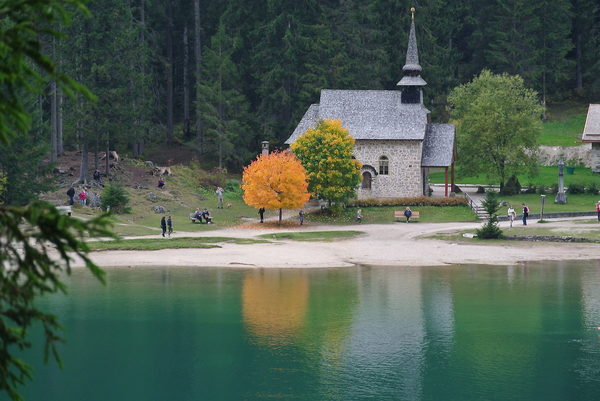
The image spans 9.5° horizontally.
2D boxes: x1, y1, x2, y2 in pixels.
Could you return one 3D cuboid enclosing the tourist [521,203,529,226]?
[{"bbox_3d":[17.909,1.139,287.000,0.500,1.720,0.520,0,1,-6],"label":"tourist"}]

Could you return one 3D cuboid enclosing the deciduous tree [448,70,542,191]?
[{"bbox_3d":[16.443,-5.846,303.000,7.700,9.880,7.700,0,4,0],"label":"deciduous tree"}]

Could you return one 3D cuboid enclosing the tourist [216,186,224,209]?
[{"bbox_3d":[-6.378,-0.209,289.000,0.620,1.730,0.480,0,4,-2],"label":"tourist"}]

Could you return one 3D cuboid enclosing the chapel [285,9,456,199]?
[{"bbox_3d":[5.857,-8.065,298.000,13.700,15.200,7.000,1,4,7],"label":"chapel"}]

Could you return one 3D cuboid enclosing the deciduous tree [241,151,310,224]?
[{"bbox_3d":[-1.833,-1.014,281.000,5.200,5.570,5.200,0,4,0],"label":"deciduous tree"}]

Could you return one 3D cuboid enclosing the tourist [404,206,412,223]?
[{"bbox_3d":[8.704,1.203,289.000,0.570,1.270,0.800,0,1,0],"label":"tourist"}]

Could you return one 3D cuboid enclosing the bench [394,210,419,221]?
[{"bbox_3d":[8.376,1.252,282.000,1.880,0.820,0.620,0,4,0],"label":"bench"}]

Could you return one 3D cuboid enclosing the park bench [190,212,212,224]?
[{"bbox_3d":[-7.982,1.412,289.000,1.850,0.850,0.650,-1,2,-25],"label":"park bench"}]

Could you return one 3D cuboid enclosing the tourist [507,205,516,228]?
[{"bbox_3d":[16.497,1.248,281.000,0.620,1.770,0.480,1,4,8],"label":"tourist"}]

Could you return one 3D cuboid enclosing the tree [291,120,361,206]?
[{"bbox_3d":[2.192,-2.978,298.000,5.800,7.400,5.600,0,1,0],"label":"tree"}]

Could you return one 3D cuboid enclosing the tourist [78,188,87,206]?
[{"bbox_3d":[-18.854,-0.278,313.000,0.420,1.600,0.520,-1,2,-45],"label":"tourist"}]

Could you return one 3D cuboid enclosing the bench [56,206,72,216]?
[{"bbox_3d":[-19.861,0.919,301.000,1.750,0.830,0.650,0,1,-5],"label":"bench"}]

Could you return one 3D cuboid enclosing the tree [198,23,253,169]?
[{"bbox_3d":[-6.518,-9.065,311.000,4.500,12.400,4.500,0,4,0],"label":"tree"}]

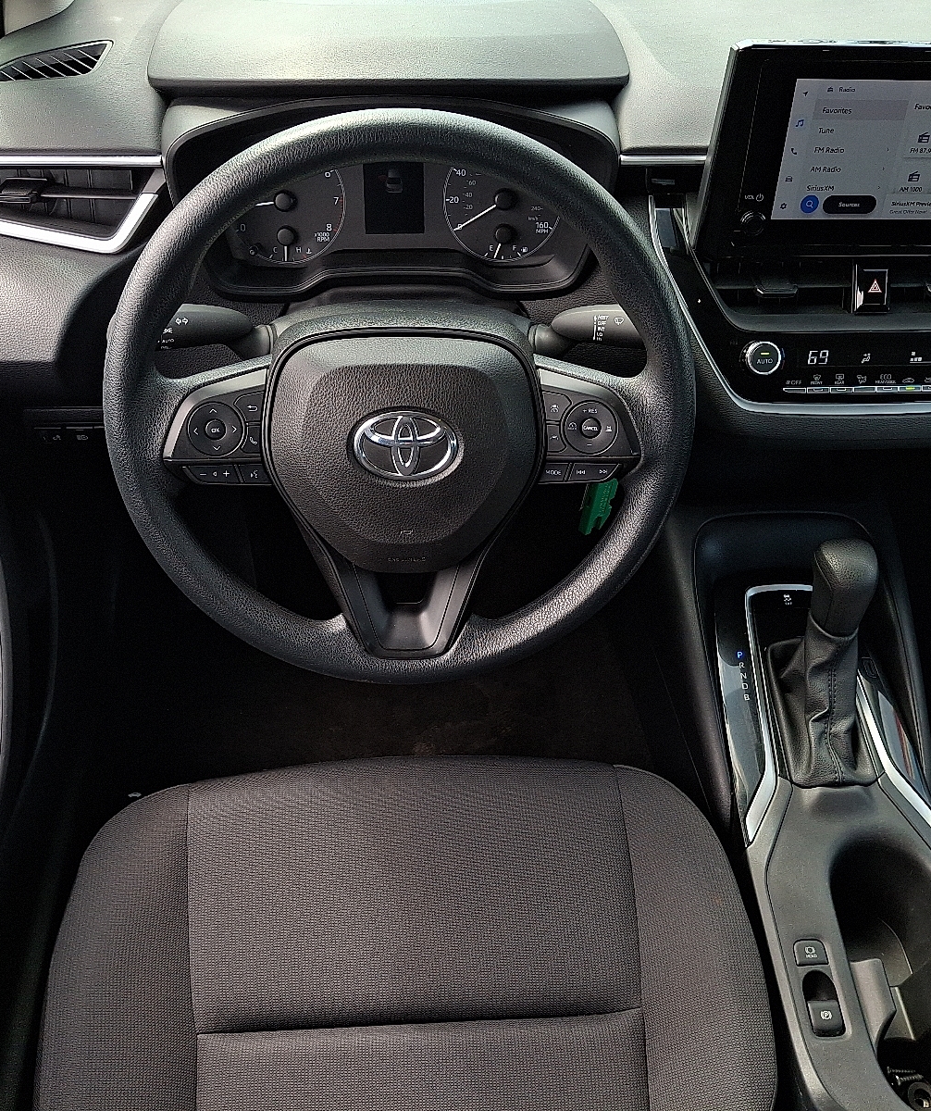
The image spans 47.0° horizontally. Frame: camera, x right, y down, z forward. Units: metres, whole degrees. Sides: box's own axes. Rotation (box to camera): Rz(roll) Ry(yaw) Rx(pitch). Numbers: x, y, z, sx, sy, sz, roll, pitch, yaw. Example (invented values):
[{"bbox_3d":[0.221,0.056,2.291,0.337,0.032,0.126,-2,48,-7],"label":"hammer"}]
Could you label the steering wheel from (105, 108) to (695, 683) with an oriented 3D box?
[{"bbox_3d":[-0.040,-0.092,0.697,0.370,0.370,0.100,-2,23,-4],"label":"steering wheel"}]

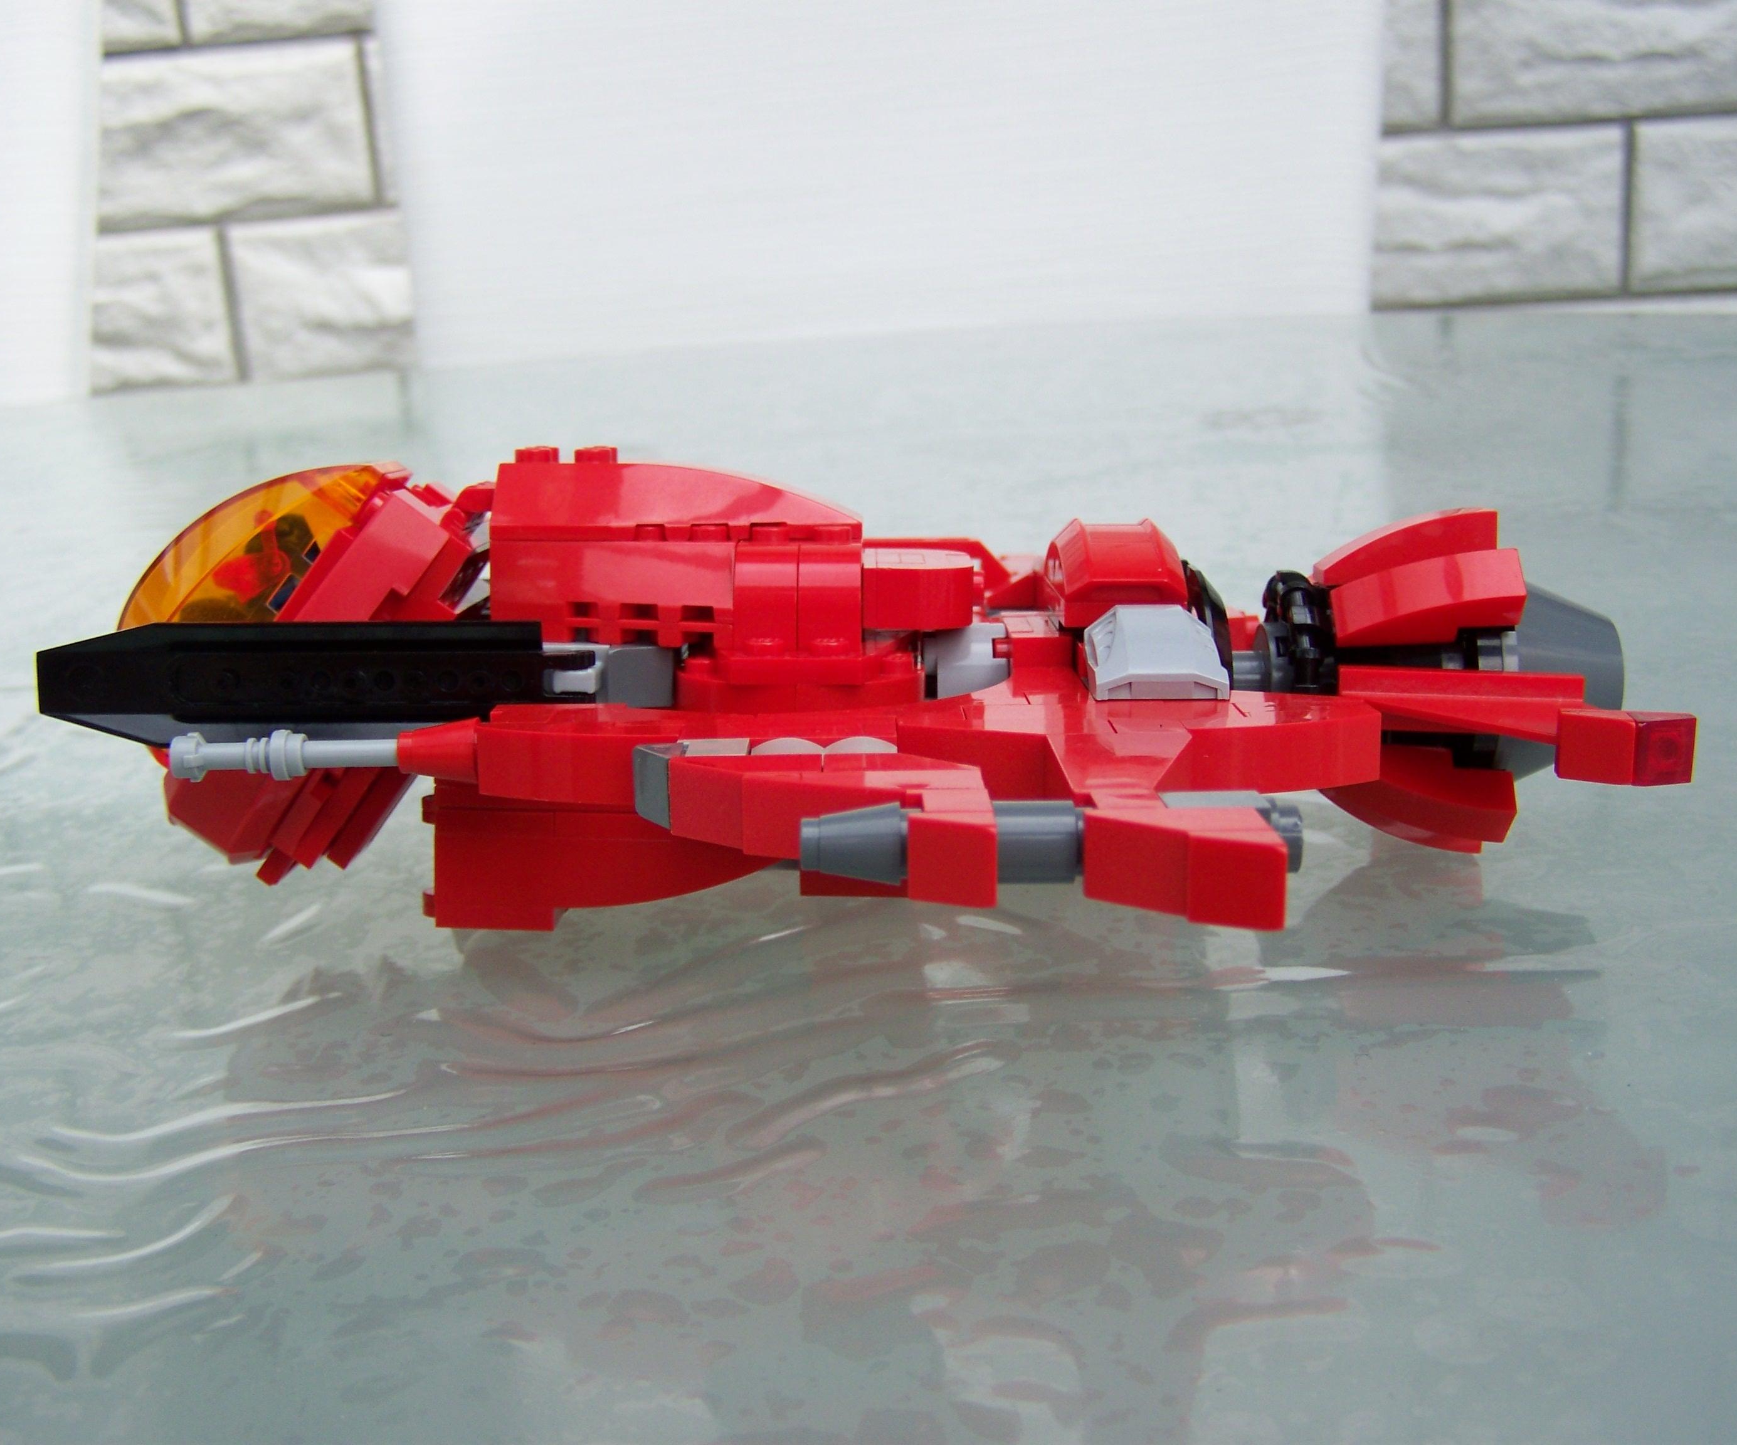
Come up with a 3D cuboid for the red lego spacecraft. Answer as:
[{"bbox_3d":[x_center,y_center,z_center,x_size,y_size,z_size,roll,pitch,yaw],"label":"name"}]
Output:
[{"bbox_3d":[0.001,-0.004,0.285,0.212,0.066,0.198,-1,11,0],"label":"red lego spacecraft"}]

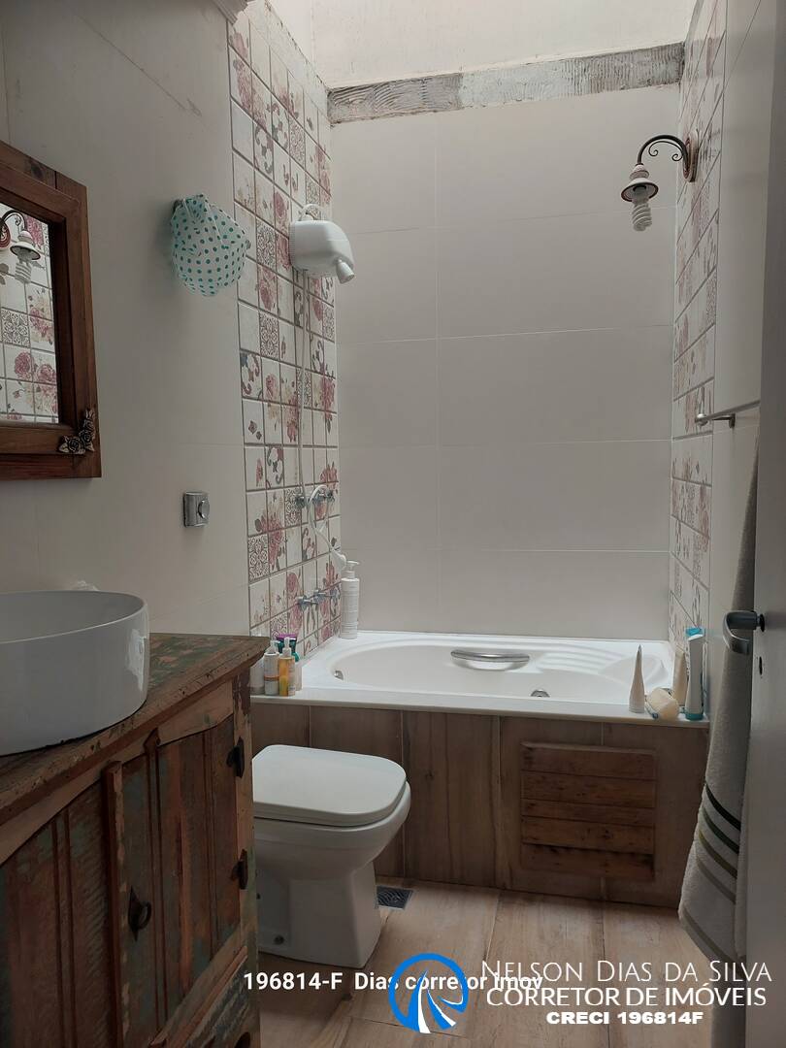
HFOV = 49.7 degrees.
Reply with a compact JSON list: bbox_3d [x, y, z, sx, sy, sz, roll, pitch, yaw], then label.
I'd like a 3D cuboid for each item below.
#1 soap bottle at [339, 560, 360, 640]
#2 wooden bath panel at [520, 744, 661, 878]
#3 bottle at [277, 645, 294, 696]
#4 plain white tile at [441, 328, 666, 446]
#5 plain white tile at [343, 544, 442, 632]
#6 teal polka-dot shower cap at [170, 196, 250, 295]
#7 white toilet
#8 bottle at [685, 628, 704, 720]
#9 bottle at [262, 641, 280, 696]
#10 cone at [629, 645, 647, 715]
[{"bbox_3d":[-0.179,0.306,3.491,0.072,0.315,0.074,-1,5,0],"label":"soap bottle"},{"bbox_3d":[0.556,0.823,2.429,0.376,0.373,0.020,0,5,13],"label":"wooden bath panel"},{"bbox_3d":[-0.338,0.457,2.664,0.050,0.160,0.042,-1,5,-1],"label":"bottle"},{"bbox_3d":[0.618,-0.526,3.274,0.892,0.423,0.012,0,5,13],"label":"plain white tile"},{"bbox_3d":[-0.013,0.270,3.482,0.427,0.331,0.012,0,5,13],"label":"plain white tile"},{"bbox_3d":[-0.453,-0.702,2.134,0.140,0.245,0.230,0,5,13],"label":"teal polka-dot shower cap"},{"bbox_3d":[-0.207,0.858,2.190,0.538,0.423,0.387,1,5,16],"label":"white toilet"},{"bbox_3d":[0.839,0.415,2.354,0.054,0.250,0.046,1,5,18],"label":"bottle"},{"bbox_3d":[-0.372,0.446,2.619,0.044,0.163,0.042,1,5,27],"label":"bottle"},{"bbox_3d":[0.687,0.434,2.377,0.045,0.191,0.048,0,5,13],"label":"cone"}]

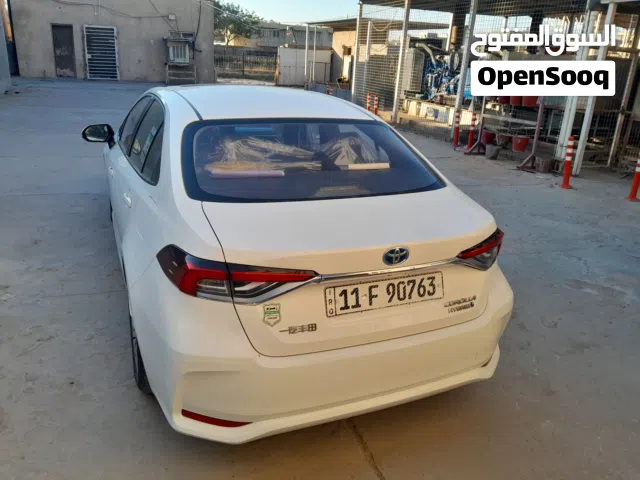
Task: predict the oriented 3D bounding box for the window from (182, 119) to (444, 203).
[{"bbox_3d":[-0.028,-0.401,2.341,1.264,0.078,0.726,-5,43,-24],"label":"window"}]

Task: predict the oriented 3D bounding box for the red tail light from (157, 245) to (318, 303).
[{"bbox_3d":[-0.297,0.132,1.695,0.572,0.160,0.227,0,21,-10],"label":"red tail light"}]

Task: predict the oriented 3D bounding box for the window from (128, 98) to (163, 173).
[{"bbox_3d":[-1.006,-0.591,2.776,0.061,0.420,0.902,19,11,-31],"label":"window"}]

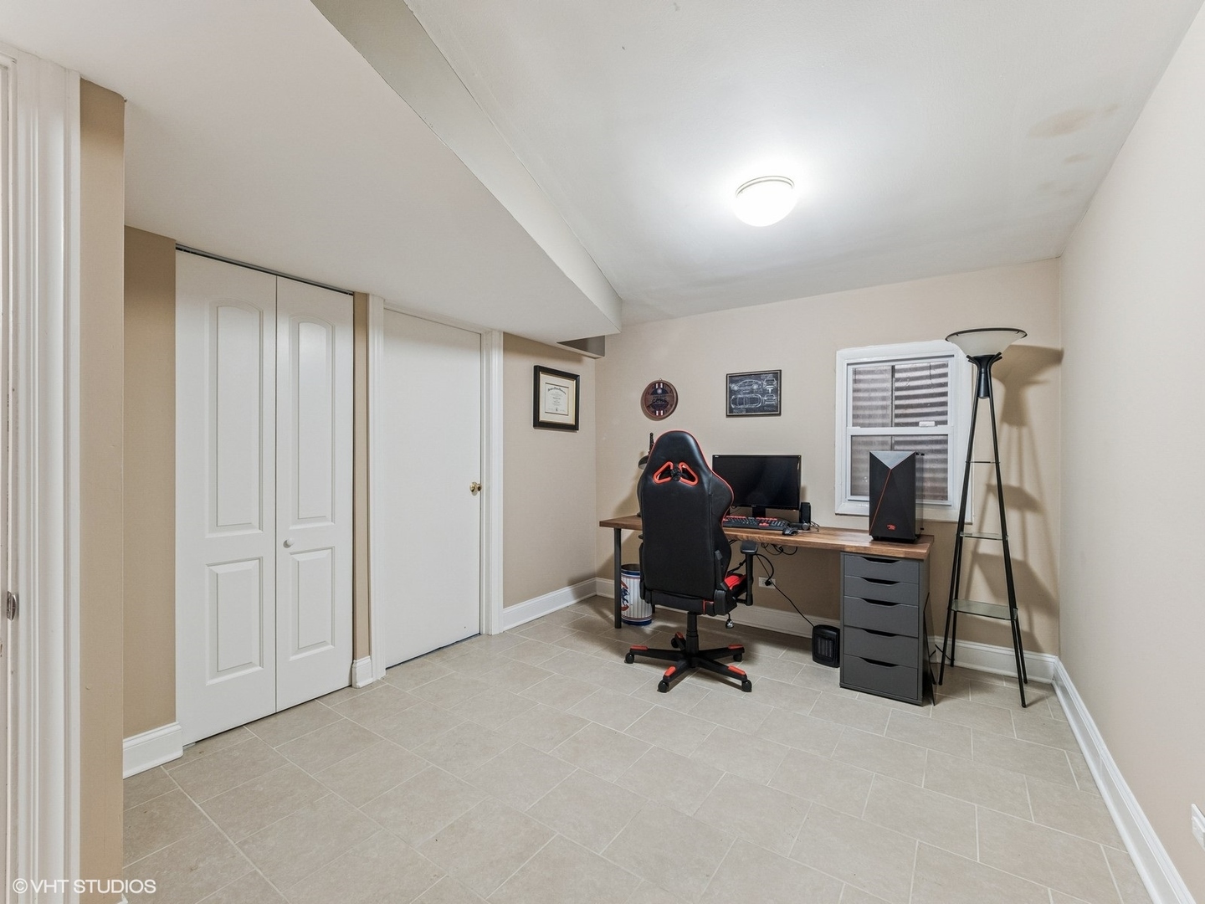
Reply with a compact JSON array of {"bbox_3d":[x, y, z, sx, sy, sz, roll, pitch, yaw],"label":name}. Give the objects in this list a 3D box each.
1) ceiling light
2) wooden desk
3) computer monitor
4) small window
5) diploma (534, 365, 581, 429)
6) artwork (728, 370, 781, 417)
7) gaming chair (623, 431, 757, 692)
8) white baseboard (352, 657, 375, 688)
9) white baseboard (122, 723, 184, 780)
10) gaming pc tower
[{"bbox_3d":[0.635,-0.960,1.907,0.240,0.120,0.240,0,0,35],"label":"ceiling light"},{"bbox_3d":[0.936,0.844,3.074,1.880,0.738,0.650,0,0,36],"label":"wooden desk"},{"bbox_3d":[0.962,0.248,3.073,0.550,0.455,0.180,0,0,35],"label":"computer monitor"},{"bbox_3d":[1.782,-0.118,2.921,0.690,1.045,0.080,0,0,34],"label":"small window"},{"bbox_3d":[-0.346,-0.402,3.777,0.030,0.455,0.530,0,0,36],"label":"diploma"},{"bbox_3d":[1.059,-0.402,3.416,0.382,0.305,0.020,0,0,34],"label":"artwork"},{"bbox_3d":[0.505,0.557,2.697,0.690,1.310,0.700,0,0,29],"label":"gaming chair"},{"bbox_3d":[-1.246,1.146,2.555,0.030,0.140,0.095,0,0,36],"label":"white baseboard"},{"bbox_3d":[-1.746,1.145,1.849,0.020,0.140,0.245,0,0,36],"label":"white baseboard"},{"bbox_3d":[1.617,0.238,2.670,0.205,0.470,0.430,0,0,37],"label":"gaming pc tower"}]

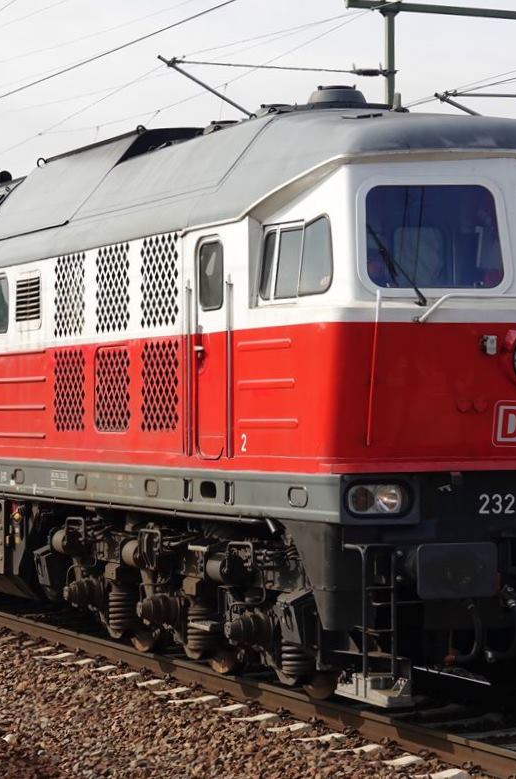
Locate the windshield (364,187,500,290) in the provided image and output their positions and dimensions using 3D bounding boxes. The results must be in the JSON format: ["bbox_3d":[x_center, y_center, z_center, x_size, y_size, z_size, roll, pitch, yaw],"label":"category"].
[{"bbox_3d":[1.134,-0.993,14.418,0.925,0.718,0.060,-1,-16,-14],"label":"windshield"}]

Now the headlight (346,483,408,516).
[{"bbox_3d":[0.744,0.697,14.046,0.450,0.225,0.120,0,-1,-23],"label":"headlight"}]

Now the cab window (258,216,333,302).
[{"bbox_3d":[0.270,-0.861,14.583,0.060,0.538,0.907,6,-4,-32],"label":"cab window"}]

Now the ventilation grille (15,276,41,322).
[{"bbox_3d":[-2.023,-0.789,19.551,0.050,0.387,0.700,0,-1,-23],"label":"ventilation grille"}]

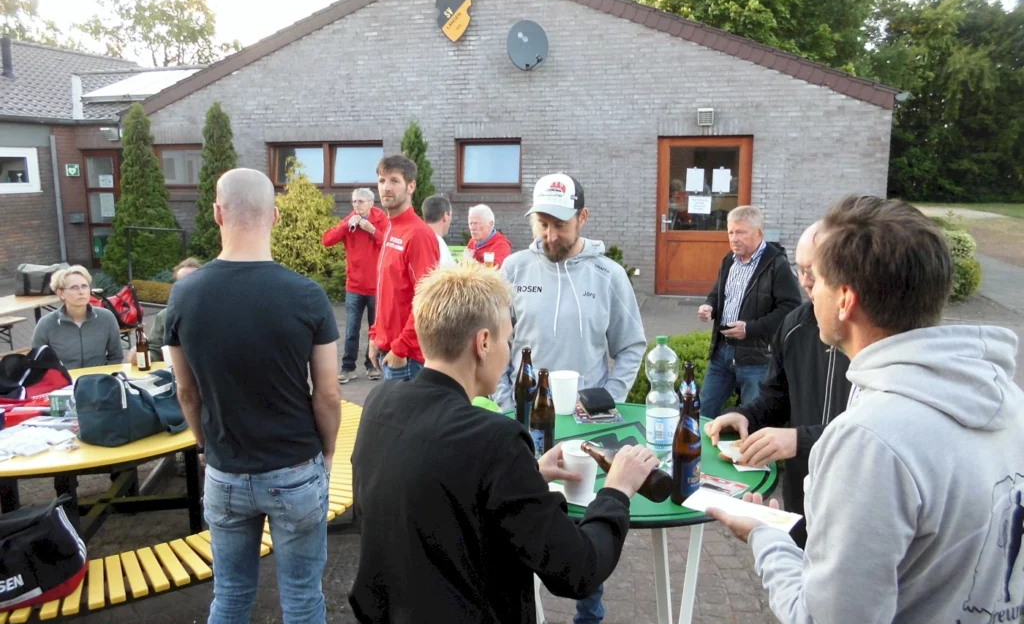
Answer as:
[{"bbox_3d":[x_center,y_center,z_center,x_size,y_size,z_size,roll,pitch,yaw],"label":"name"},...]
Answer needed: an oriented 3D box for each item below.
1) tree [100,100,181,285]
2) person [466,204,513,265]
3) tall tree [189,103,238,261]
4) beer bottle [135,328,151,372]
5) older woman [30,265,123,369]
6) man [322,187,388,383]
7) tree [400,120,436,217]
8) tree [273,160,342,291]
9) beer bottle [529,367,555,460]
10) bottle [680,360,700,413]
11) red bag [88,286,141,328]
[{"bbox_3d":[-5.480,-1.707,11.378,1.200,2.650,1.200,-3,11,-14],"label":"tree"},{"bbox_3d":[-0.160,0.070,5.095,0.450,1.580,0.520,-10,14,-43],"label":"person"},{"bbox_3d":[-4.268,-1.716,11.280,0.800,2.600,0.800,-4,11,-17],"label":"tall tree"},{"bbox_3d":[-1.956,0.188,4.069,0.068,0.256,0.068,0,10,0],"label":"beer bottle"},{"bbox_3d":[-2.300,0.379,4.236,0.520,1.280,0.720,-5,11,-25],"label":"older woman"},{"bbox_3d":[-1.245,-0.214,6.598,0.620,1.670,0.400,3,11,16],"label":"man"},{"bbox_3d":[-1.274,-1.395,10.354,0.560,2.300,0.560,-4,11,-17],"label":"tree"},{"bbox_3d":[-2.830,-1.151,10.361,1.150,1.800,1.150,-3,11,-14],"label":"tree"},{"bbox_3d":[0.083,0.280,2.080,0.068,0.262,0.068,0,10,0],"label":"beer bottle"},{"bbox_3d":[0.487,0.264,2.123,0.068,0.262,0.068,0,10,0],"label":"bottle"},{"bbox_3d":[-3.393,-0.046,6.419,0.280,0.350,0.520,10,14,44],"label":"red bag"}]

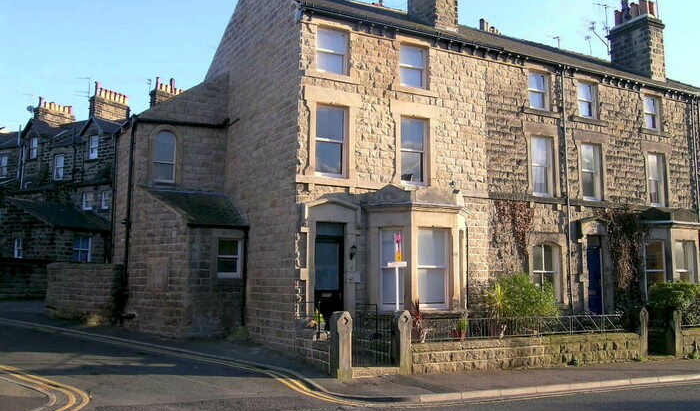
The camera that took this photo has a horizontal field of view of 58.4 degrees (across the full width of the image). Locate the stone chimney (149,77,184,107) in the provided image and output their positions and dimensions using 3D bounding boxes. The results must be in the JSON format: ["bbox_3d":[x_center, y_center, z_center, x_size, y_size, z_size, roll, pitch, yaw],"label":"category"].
[{"bbox_3d":[-11.391,-6.423,38.984,0.750,2.400,2.400,-3,-8,27],"label":"stone chimney"}]

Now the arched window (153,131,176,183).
[{"bbox_3d":[-5.872,-1.545,20.002,0.767,1.690,0.150,4,-8,-27],"label":"arched window"}]

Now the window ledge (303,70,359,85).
[{"bbox_3d":[-0.463,-3.211,15.850,1.512,0.175,0.220,4,-8,-27],"label":"window ledge"}]

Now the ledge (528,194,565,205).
[{"bbox_3d":[5.768,-0.160,18.426,1.340,0.173,0.203,4,-8,-26],"label":"ledge"}]

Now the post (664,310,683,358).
[{"bbox_3d":[9.361,3.707,18.175,0.345,1.363,0.280,4,-8,-27],"label":"post"}]

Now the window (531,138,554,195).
[{"bbox_3d":[5.749,-1.162,18.963,0.905,1.829,0.130,4,-8,-27],"label":"window"}]

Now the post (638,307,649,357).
[{"bbox_3d":[7.610,3.328,16.509,0.315,1.279,0.284,4,-8,-26],"label":"post"}]

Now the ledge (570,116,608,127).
[{"bbox_3d":[7.591,-2.658,19.949,1.513,0.165,0.220,4,-8,-27],"label":"ledge"}]

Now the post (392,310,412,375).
[{"bbox_3d":[1.155,3.035,13.961,0.344,1.405,0.280,4,-8,-27],"label":"post"}]

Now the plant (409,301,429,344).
[{"bbox_3d":[1.527,2.675,14.284,0.450,0.964,0.450,0,-7,0],"label":"plant"}]

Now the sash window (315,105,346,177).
[{"bbox_3d":[-0.488,-1.601,15.803,0.905,1.829,0.130,4,-8,-27],"label":"sash window"}]

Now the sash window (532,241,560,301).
[{"bbox_3d":[5.732,1.974,18.571,1.116,1.759,0.130,4,-8,-27],"label":"sash window"}]

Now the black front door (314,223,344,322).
[{"bbox_3d":[-0.555,1.705,15.438,0.845,2.539,0.100,4,-8,-27],"label":"black front door"}]

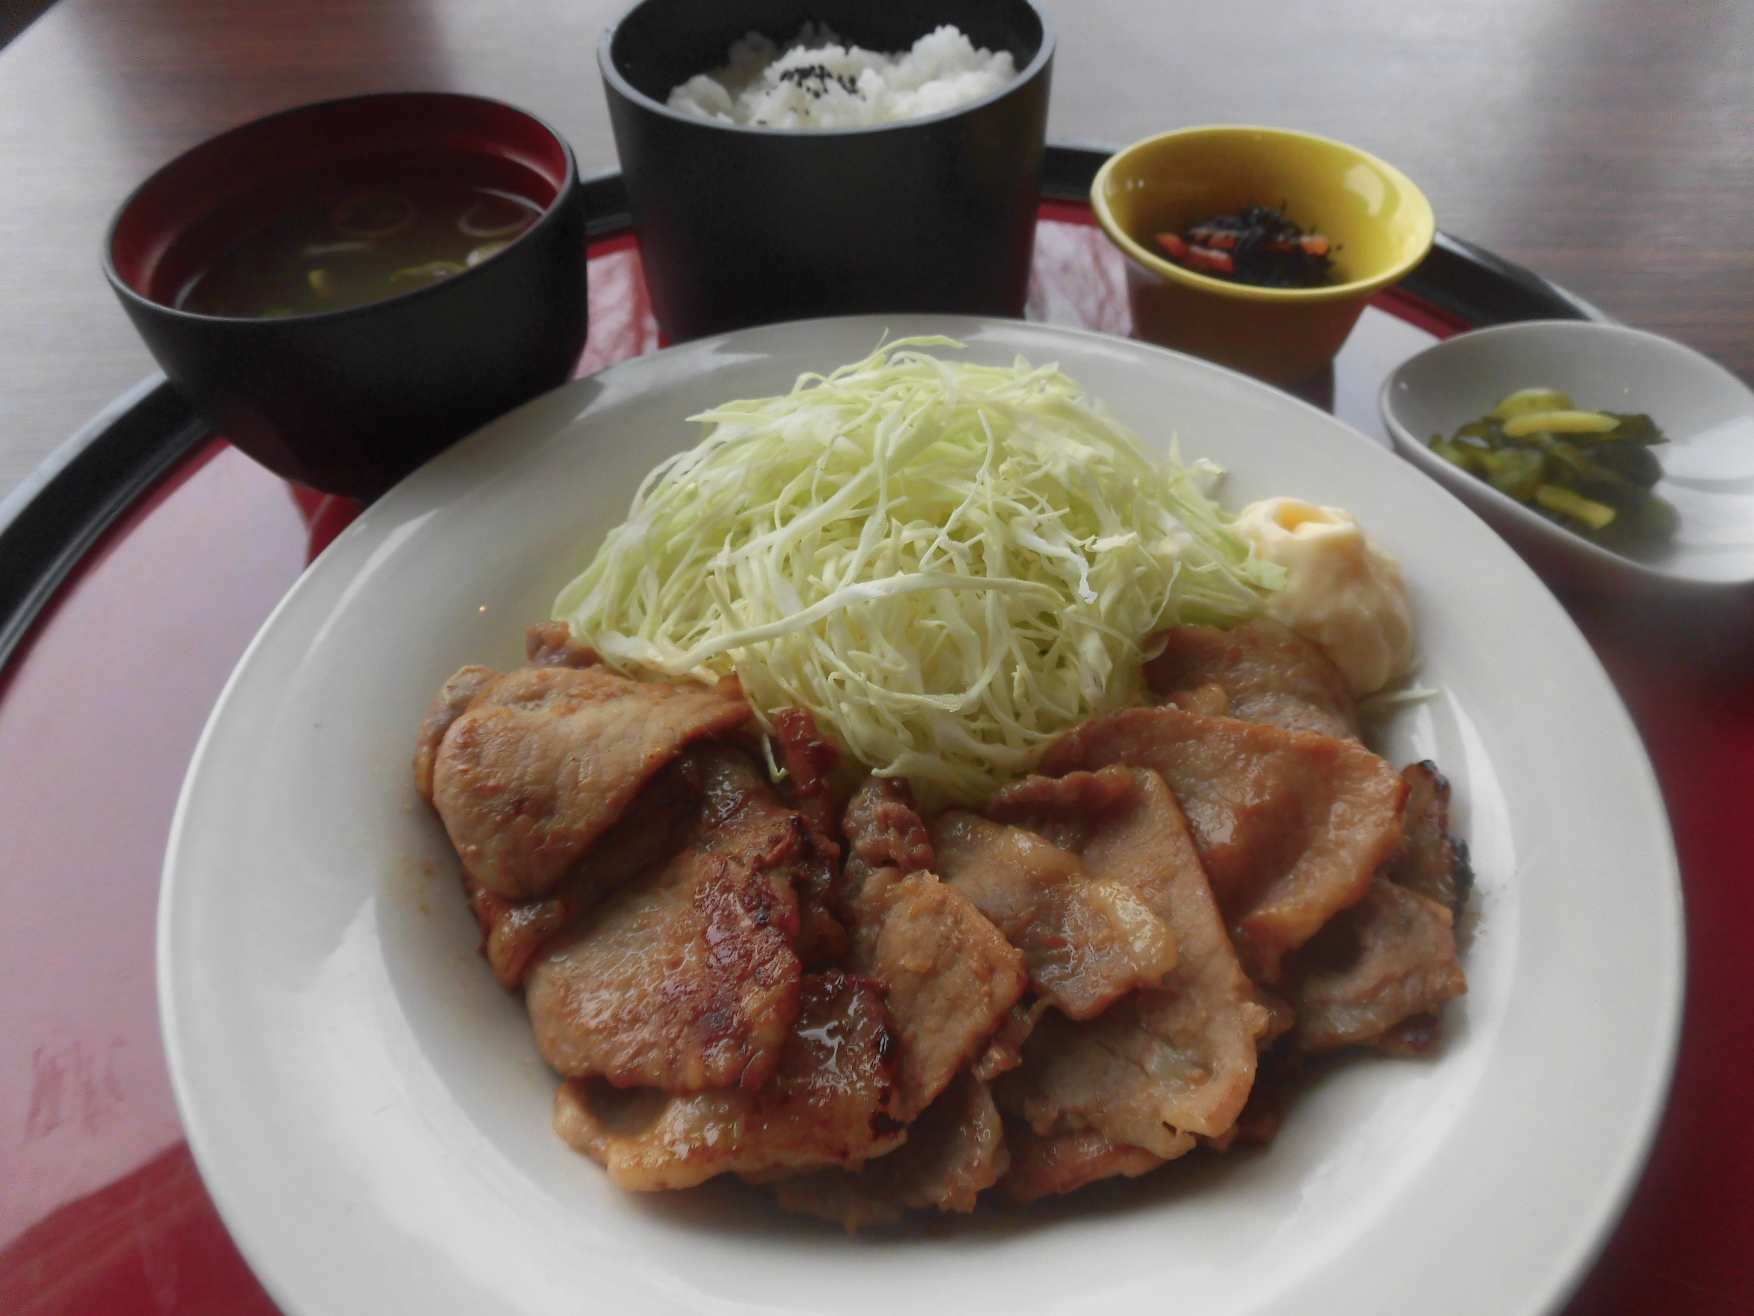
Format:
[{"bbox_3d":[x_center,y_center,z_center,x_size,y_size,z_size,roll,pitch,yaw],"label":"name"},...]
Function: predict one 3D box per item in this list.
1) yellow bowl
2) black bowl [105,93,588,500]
[{"bbox_3d":[0.103,-0.108,0.343,0.090,0.044,0.090,-1,48,1],"label":"yellow bowl"},{"bbox_3d":[-0.127,-0.088,0.318,0.109,0.070,0.109,-3,48,0],"label":"black bowl"}]

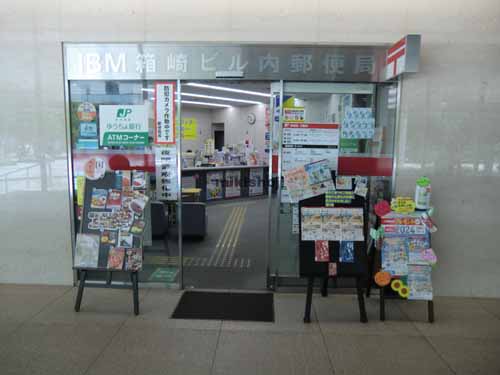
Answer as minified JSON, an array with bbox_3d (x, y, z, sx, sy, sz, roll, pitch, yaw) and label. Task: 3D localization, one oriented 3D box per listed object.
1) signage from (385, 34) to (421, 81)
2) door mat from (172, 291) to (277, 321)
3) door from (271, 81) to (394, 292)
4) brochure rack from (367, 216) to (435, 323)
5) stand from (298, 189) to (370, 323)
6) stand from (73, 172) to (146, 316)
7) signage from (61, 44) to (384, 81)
[{"bbox_3d":[1.346,-1.119,3.060,0.120,0.290,0.440,1,7,2],"label":"signage"},{"bbox_3d":[-0.226,1.115,3.295,0.902,0.012,0.560,1,7,2],"label":"door mat"},{"bbox_3d":[0.789,0.035,3.492,1.245,2.095,0.090,1,7,2],"label":"door"},{"bbox_3d":[1.392,0.698,3.207,0.475,0.910,0.500,1,7,2],"label":"brochure rack"},{"bbox_3d":[0.744,0.561,3.177,0.605,1.170,0.550,1,7,2],"label":"stand"},{"bbox_3d":[-1.266,0.484,3.261,0.640,1.240,0.520,1,7,2],"label":"stand"},{"bbox_3d":[-0.194,-1.198,3.355,3.230,0.345,0.100,1,7,2],"label":"signage"}]

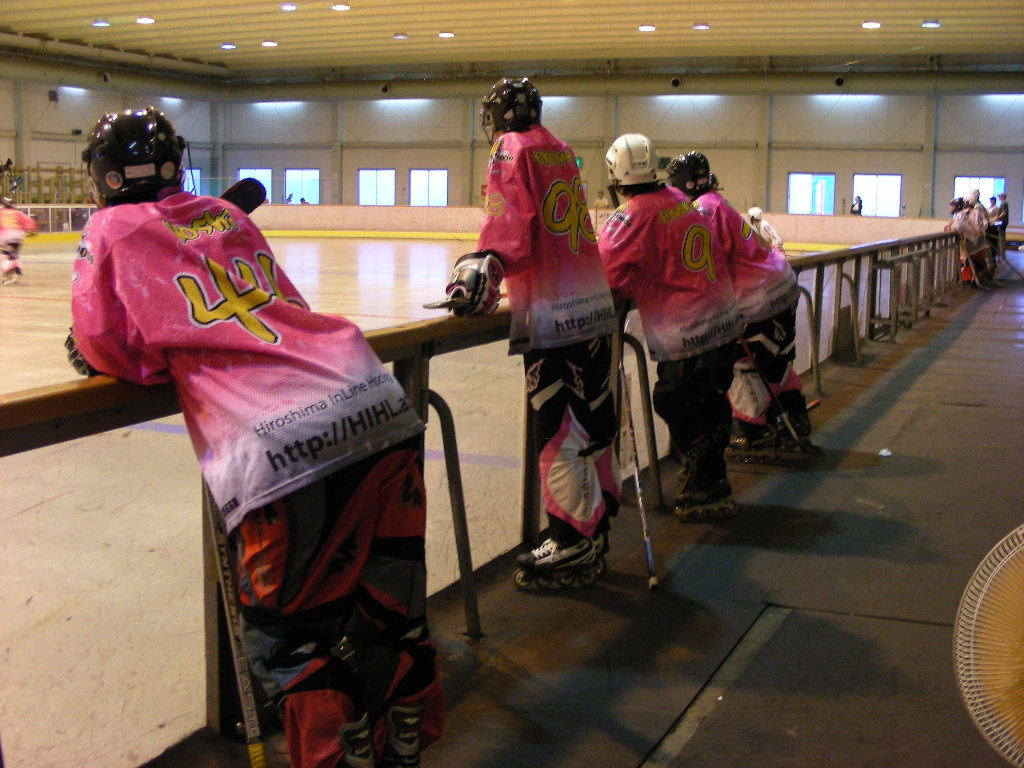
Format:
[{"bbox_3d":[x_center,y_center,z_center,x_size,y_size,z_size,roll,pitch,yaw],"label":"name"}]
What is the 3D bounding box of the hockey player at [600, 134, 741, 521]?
[{"bbox_3d":[0.767,-0.316,6.327,0.600,1.760,0.550,-6,11,-42],"label":"hockey player"}]

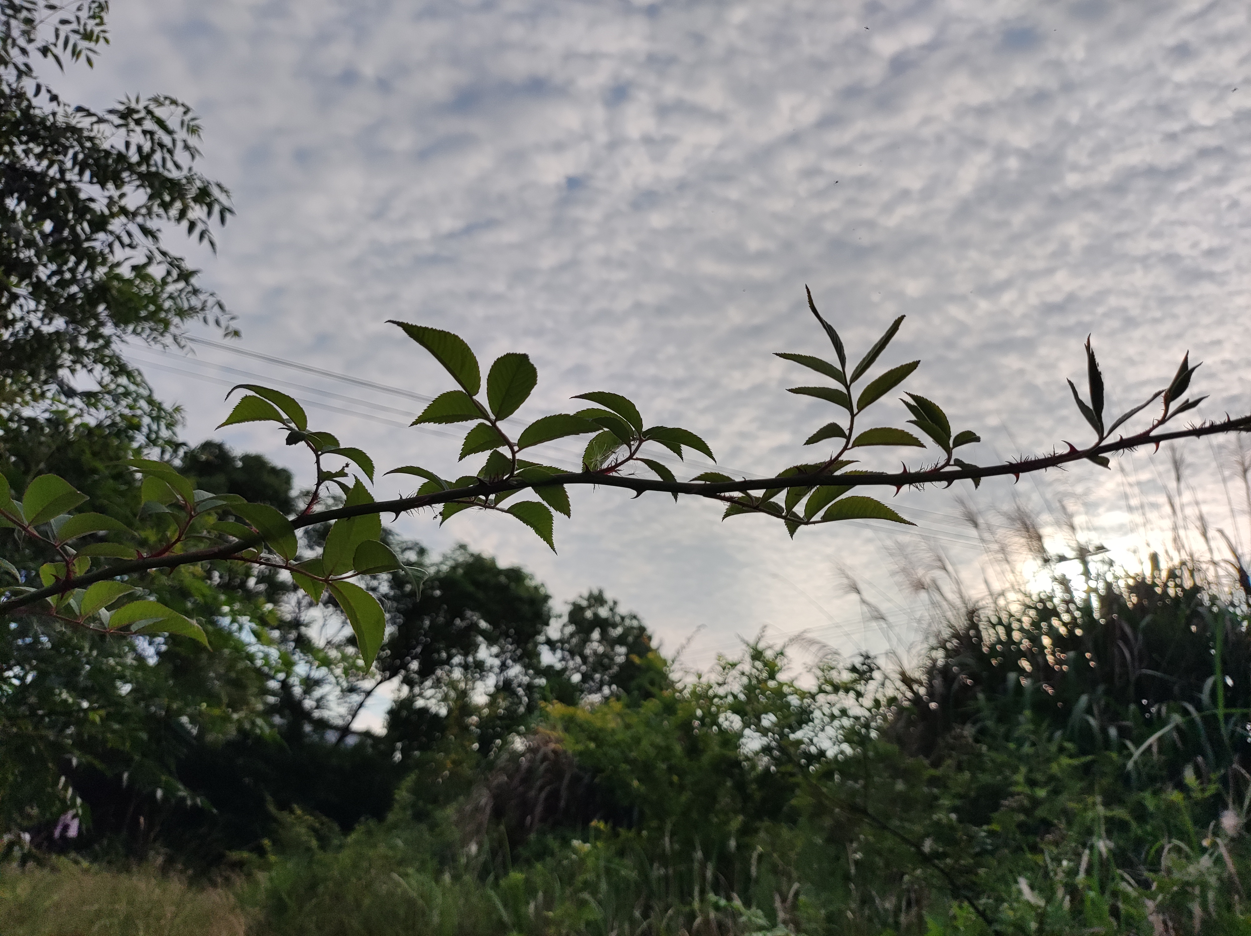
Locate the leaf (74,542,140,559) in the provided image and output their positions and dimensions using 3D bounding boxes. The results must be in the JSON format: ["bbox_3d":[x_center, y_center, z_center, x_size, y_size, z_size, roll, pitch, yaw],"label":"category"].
[{"bbox_3d":[-0.264,0.042,0.460,0.035,0.007,0.017,3,-18,13],"label":"leaf"}]

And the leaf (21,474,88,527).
[{"bbox_3d":[-0.274,0.017,0.435,0.035,0.008,0.021,-24,-66,10],"label":"leaf"}]

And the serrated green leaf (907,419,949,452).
[{"bbox_3d":[0.144,-0.016,0.430,0.026,0.005,0.012,36,-18,6],"label":"serrated green leaf"}]

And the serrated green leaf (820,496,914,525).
[{"bbox_3d":[0.114,0.021,0.425,0.046,0.007,0.017,3,-41,-5],"label":"serrated green leaf"}]

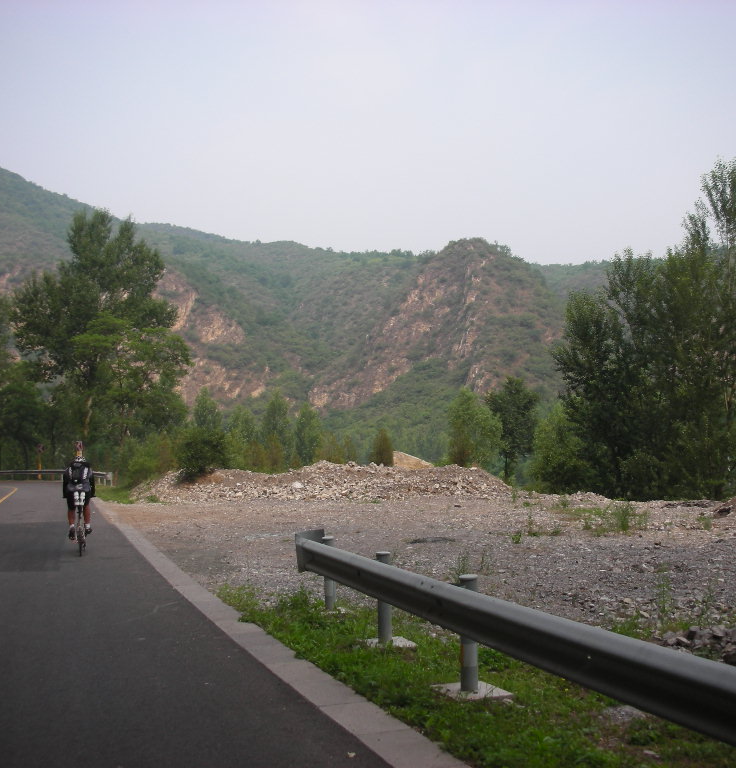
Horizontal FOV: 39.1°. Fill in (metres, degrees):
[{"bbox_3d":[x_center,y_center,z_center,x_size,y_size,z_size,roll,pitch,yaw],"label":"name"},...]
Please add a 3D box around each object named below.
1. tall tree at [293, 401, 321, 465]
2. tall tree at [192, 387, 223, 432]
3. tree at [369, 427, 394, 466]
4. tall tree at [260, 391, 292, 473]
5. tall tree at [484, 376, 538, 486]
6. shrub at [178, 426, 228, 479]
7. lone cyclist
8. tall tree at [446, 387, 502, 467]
[{"bbox_3d":[-4.675,4.365,80.000,2.318,6.181,2.318,0,-5,-3],"label":"tall tree"},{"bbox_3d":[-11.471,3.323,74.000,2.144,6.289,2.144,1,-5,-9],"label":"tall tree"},{"bbox_3d":[0.743,3.661,57.000,1.431,2.643,1.360,0,-5,1],"label":"tree"},{"bbox_3d":[-6.968,3.955,78.000,2.561,6.931,2.561,0,-5,-5],"label":"tall tree"},{"bbox_3d":[8.731,2.860,63.000,3.286,6.632,3.121,-1,-5,8],"label":"tall tree"},{"bbox_3d":[-7.558,3.178,47.000,2.270,2.497,2.156,1,-5,-9],"label":"shrub"},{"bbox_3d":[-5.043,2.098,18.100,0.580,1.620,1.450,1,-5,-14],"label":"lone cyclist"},{"bbox_3d":[7.031,3.365,69.000,3.599,6.131,3.239,0,-5,6],"label":"tall tree"}]

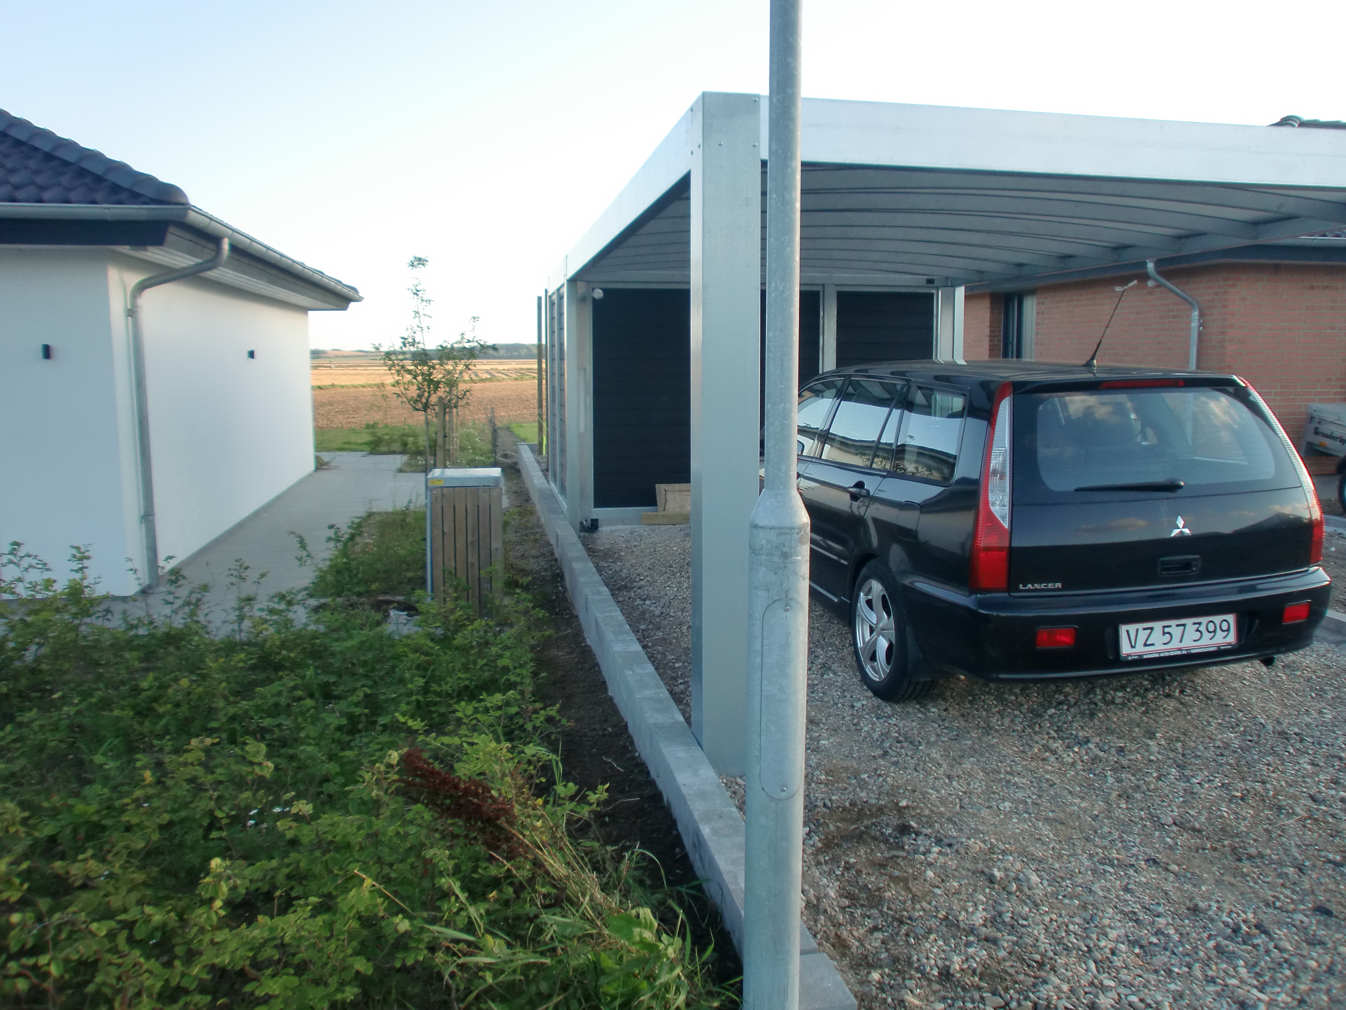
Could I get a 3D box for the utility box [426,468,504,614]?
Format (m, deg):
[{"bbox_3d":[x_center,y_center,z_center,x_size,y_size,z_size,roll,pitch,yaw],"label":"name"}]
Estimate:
[{"bbox_3d":[-1.419,0.251,6.983,0.480,0.940,0.480,-1,9,-10],"label":"utility box"}]

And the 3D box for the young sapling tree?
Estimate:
[{"bbox_3d":[-1.985,-0.797,8.517,0.900,2.500,0.850,-1,9,-10],"label":"young sapling tree"}]

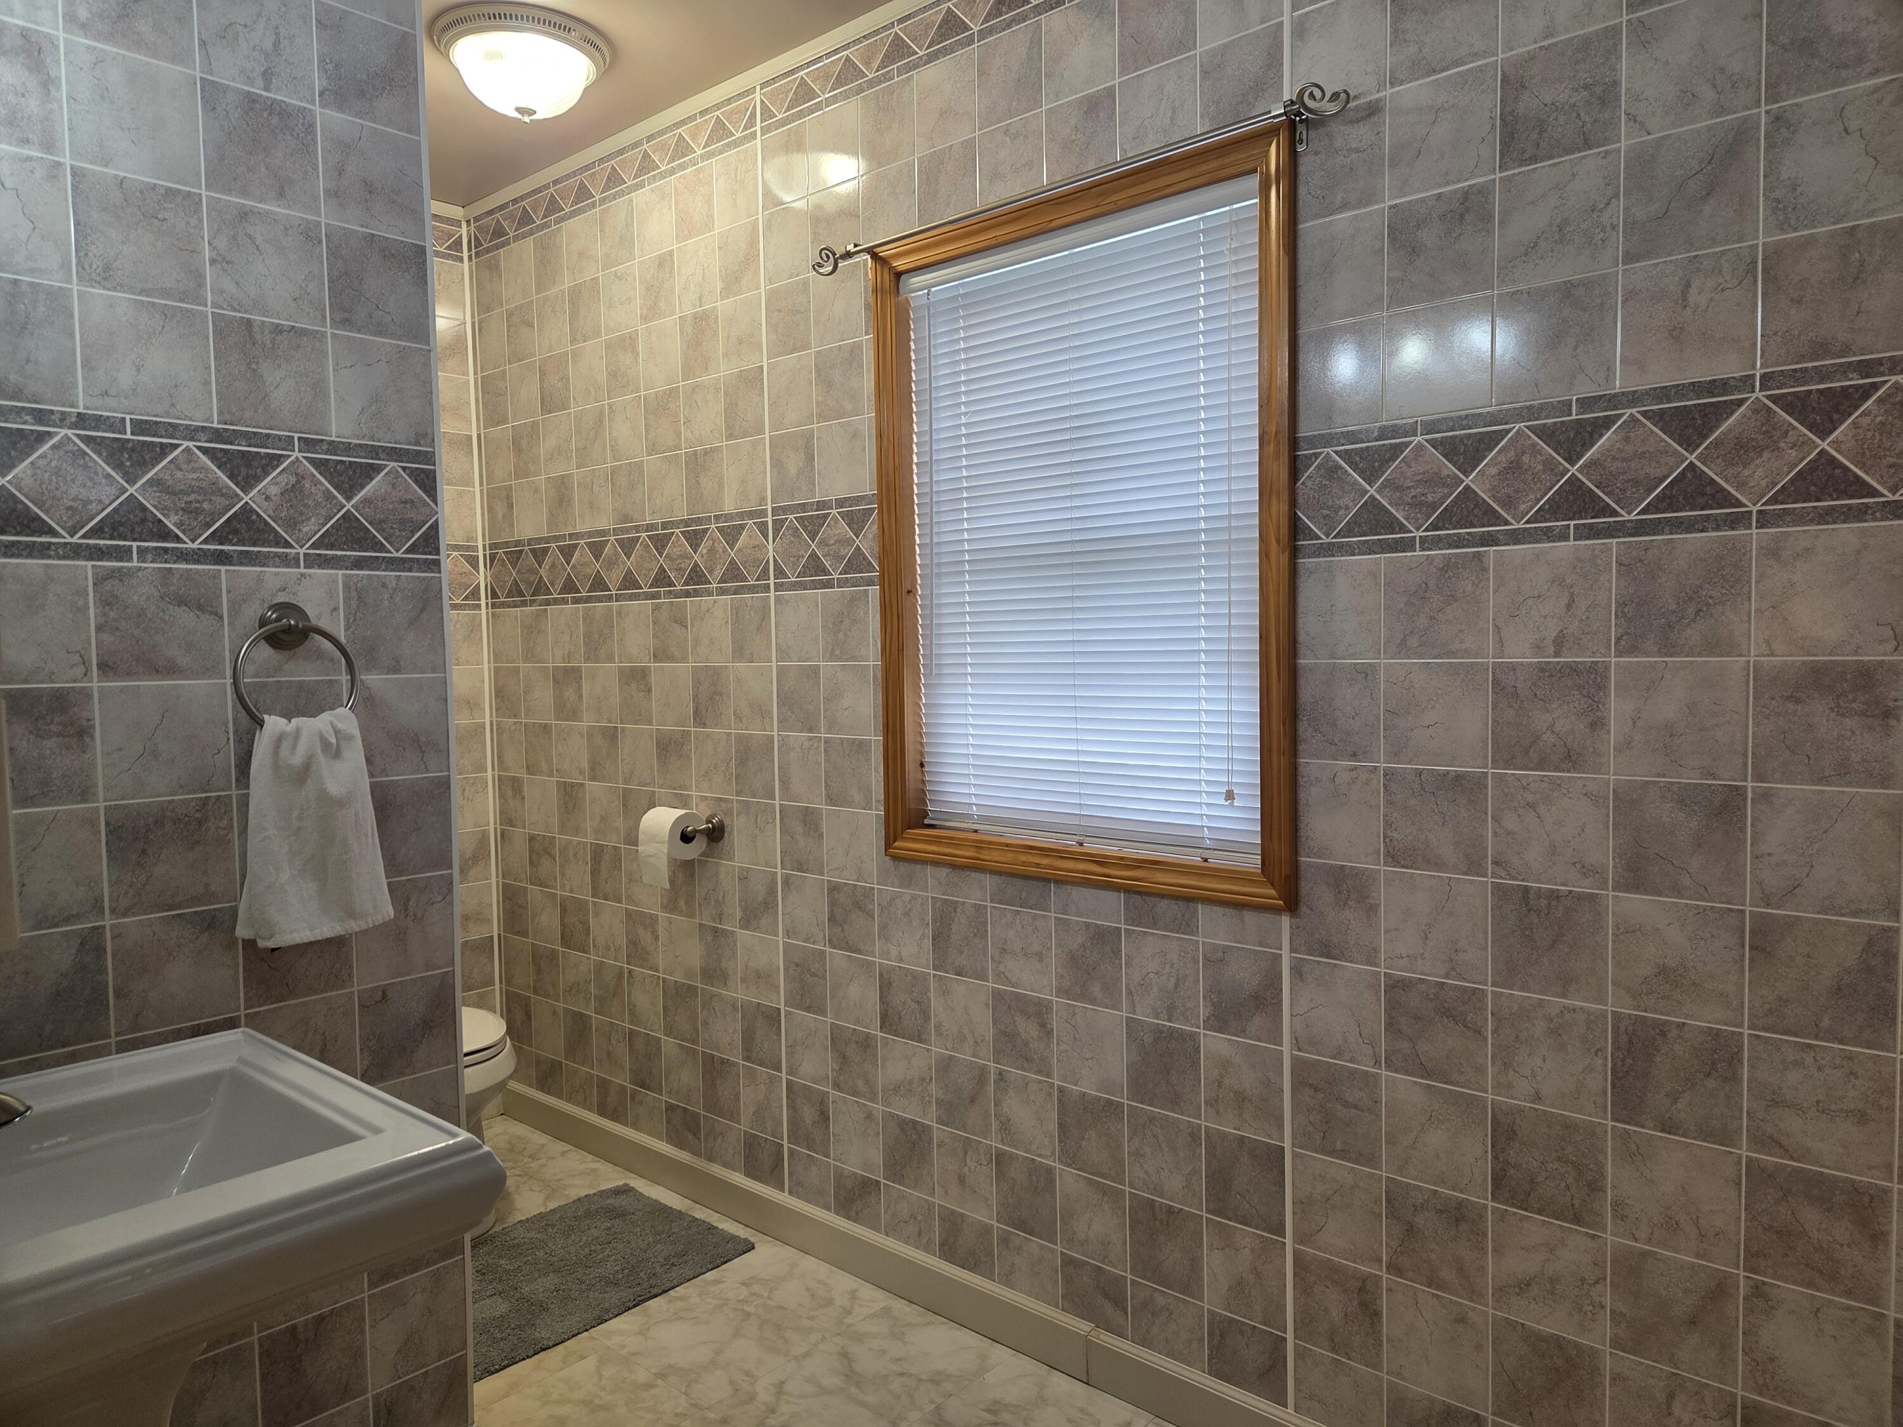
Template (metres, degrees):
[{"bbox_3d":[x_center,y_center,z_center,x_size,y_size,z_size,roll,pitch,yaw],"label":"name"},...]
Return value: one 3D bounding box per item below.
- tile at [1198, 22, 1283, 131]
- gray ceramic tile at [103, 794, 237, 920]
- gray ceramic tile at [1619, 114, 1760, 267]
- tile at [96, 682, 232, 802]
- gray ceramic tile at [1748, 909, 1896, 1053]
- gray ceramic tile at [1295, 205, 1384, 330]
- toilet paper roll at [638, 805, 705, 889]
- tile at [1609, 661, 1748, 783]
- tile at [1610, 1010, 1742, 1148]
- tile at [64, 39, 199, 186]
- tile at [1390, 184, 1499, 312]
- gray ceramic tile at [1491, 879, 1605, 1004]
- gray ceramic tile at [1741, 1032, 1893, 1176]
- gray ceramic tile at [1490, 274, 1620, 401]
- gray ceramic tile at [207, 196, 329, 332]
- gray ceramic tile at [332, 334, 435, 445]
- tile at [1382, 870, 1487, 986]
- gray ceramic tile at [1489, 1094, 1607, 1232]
[{"bbox_3d":[0.447,-0.958,1.947,0.150,0.150,0.010,2,4,42],"label":"tile"},{"bbox_3d":[-1.030,0.188,1.673,0.010,0.150,0.152,2,4,42],"label":"gray ceramic tile"},{"bbox_3d":[0.905,-0.638,1.548,0.150,0.150,0.010,2,4,42],"label":"gray ceramic tile"},{"bbox_3d":[-1.033,0.036,1.664,0.010,0.150,0.150,2,4,42],"label":"tile"},{"bbox_3d":[1.034,0.316,1.501,0.150,0.151,0.010,2,4,42],"label":"gray ceramic tile"},{"bbox_3d":[0.567,-0.651,1.860,0.150,0.150,0.010,2,4,42],"label":"gray ceramic tile"},{"bbox_3d":[-0.639,0.308,2.918,0.099,0.169,0.111,2,4,42],"label":"toilet paper roll"},{"bbox_3d":[0.918,0.008,1.590,0.150,0.150,0.010,2,4,42],"label":"tile"},{"bbox_3d":[0.922,0.464,1.609,0.150,0.150,0.010,2,4,42],"label":"tile"},{"bbox_3d":[-1.049,-0.764,1.623,0.010,0.150,0.150,1,4,43],"label":"tile"},{"bbox_3d":[0.679,-0.646,1.756,0.150,0.150,0.010,2,4,42],"label":"tile"},{"bbox_3d":[0.807,0.308,1.704,0.150,0.150,0.010,2,4,42],"label":"gray ceramic tile"},{"bbox_3d":[1.040,0.470,1.513,0.150,0.150,0.010,2,4,42],"label":"gray ceramic tile"},{"bbox_3d":[0.794,-0.491,1.661,0.150,0.150,0.010,2,4,42],"label":"gray ceramic tile"},{"bbox_3d":[-0.941,-0.619,1.742,0.010,0.150,0.150,2,4,42],"label":"gray ceramic tile"},{"bbox_3d":[-0.838,-0.472,1.860,0.010,0.149,0.144,2,4,42],"label":"gray ceramic tile"},{"bbox_3d":[0.694,0.305,1.806,0.150,0.150,0.010,2,4,42],"label":"tile"},{"bbox_3d":[0.813,0.614,1.722,0.152,0.153,0.010,2,4,42],"label":"gray ceramic tile"}]

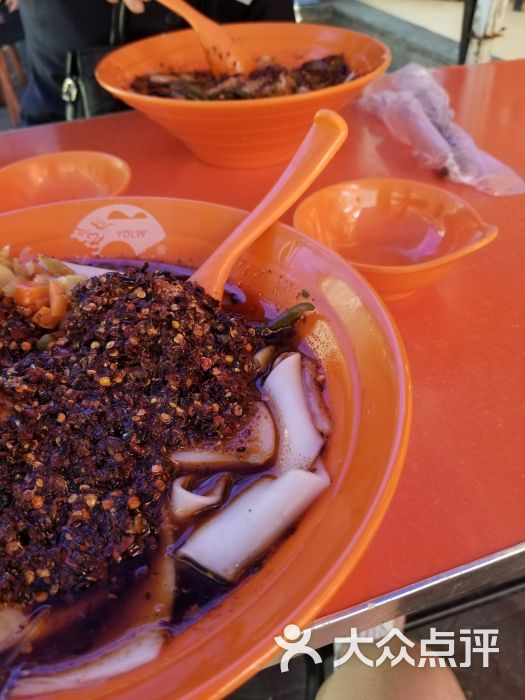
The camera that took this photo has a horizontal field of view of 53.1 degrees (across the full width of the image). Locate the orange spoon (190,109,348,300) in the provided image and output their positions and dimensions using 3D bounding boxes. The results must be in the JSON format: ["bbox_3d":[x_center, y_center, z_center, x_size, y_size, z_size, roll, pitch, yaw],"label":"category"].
[{"bbox_3d":[-0.014,-0.043,0.250,0.043,0.033,0.161,38,89,35],"label":"orange spoon"}]

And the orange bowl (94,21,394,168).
[{"bbox_3d":[-0.016,-0.227,0.483,0.252,0.077,0.252,-2,43,2],"label":"orange bowl"}]

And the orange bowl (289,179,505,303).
[{"bbox_3d":[0.079,-0.065,0.330,0.119,0.038,0.108,11,45,15],"label":"orange bowl"}]

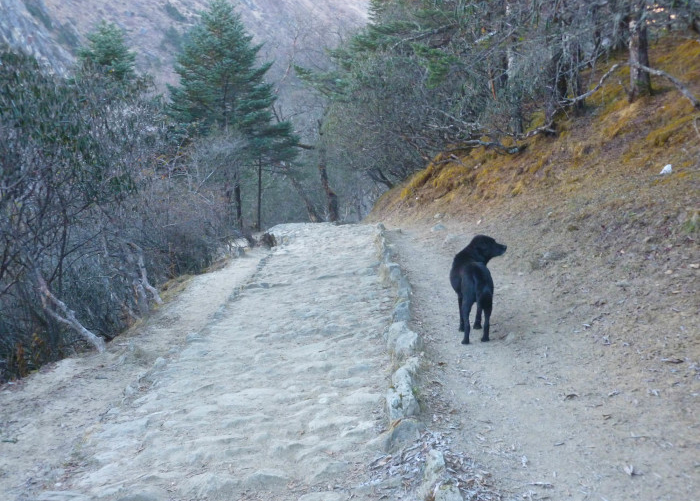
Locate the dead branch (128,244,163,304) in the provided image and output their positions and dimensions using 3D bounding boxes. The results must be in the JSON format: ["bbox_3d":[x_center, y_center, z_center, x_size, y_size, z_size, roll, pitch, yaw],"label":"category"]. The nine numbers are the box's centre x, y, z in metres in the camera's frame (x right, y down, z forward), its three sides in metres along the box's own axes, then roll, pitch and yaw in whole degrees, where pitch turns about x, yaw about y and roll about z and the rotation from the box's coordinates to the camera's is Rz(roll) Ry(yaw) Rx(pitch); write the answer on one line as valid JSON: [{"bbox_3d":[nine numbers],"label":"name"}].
[{"bbox_3d":[-1.910,0.215,6.800,0.320,0.570,0.270,0,3,0],"label":"dead branch"}]

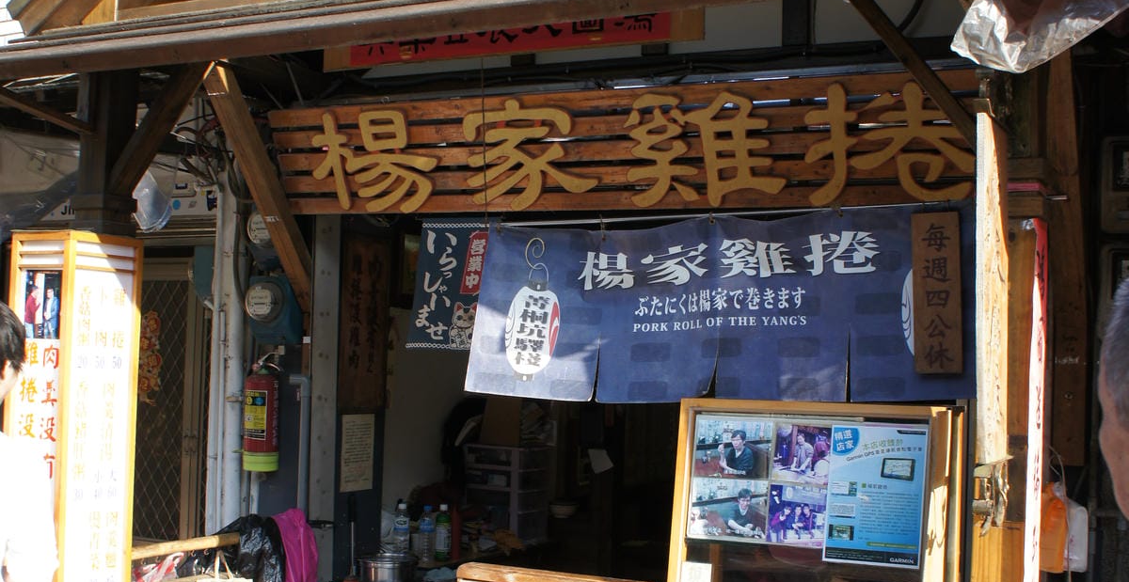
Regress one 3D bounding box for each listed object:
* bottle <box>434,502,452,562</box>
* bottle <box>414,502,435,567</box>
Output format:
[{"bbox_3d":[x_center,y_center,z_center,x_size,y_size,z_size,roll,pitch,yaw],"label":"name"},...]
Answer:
[{"bbox_3d":[-0.467,0.932,4.900,0.064,0.221,0.064,2,-3,-7],"label":"bottle"},{"bbox_3d":[-0.531,0.943,4.920,0.066,0.224,0.066,2,-3,-7],"label":"bottle"}]

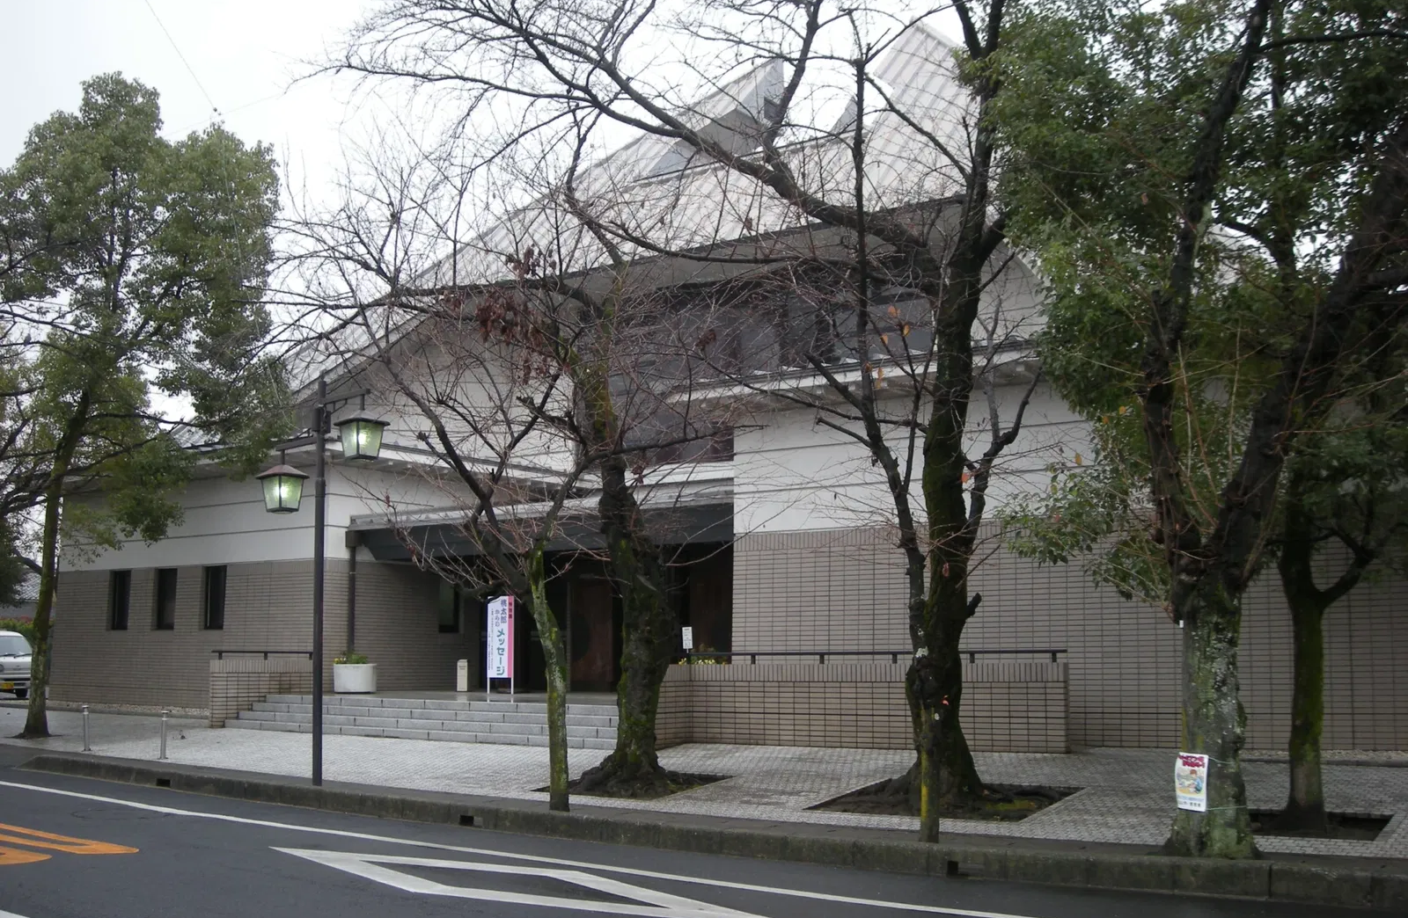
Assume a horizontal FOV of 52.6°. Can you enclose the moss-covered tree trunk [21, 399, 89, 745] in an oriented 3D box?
[{"bbox_3d":[-10.103,1.663,22.187,0.653,5.339,0.600,4,-9,-24],"label":"moss-covered tree trunk"}]

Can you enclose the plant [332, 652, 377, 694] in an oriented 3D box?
[{"bbox_3d":[-6.559,4.009,26.704,0.798,0.764,0.798,2,-8,-14],"label":"plant"}]

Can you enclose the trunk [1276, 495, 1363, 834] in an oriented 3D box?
[{"bbox_3d":[4.725,1.524,10.842,0.600,2.531,0.500,-3,-9,23],"label":"trunk"}]

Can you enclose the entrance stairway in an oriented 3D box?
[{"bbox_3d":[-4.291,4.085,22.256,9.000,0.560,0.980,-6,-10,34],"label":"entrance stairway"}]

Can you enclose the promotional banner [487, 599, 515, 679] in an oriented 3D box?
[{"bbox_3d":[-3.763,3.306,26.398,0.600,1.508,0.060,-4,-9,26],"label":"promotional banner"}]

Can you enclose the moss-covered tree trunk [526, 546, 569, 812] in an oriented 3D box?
[{"bbox_3d":[-1.429,1.999,13.049,0.359,2.374,0.300,1,-8,-6],"label":"moss-covered tree trunk"}]

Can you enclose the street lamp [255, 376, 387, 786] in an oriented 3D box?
[{"bbox_3d":[-4.130,1.252,15.174,1.900,4.350,0.450,-7,-11,41],"label":"street lamp"}]

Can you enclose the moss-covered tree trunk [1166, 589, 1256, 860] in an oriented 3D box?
[{"bbox_3d":[3.379,1.746,9.600,0.570,1.777,0.550,-3,-8,19],"label":"moss-covered tree trunk"}]

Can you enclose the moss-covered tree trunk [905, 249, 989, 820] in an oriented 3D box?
[{"bbox_3d":[2.342,0.655,13.439,0.760,5.269,0.660,-1,-8,10],"label":"moss-covered tree trunk"}]

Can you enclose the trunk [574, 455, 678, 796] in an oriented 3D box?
[{"bbox_3d":[-0.824,1.762,15.203,1.094,3.506,0.950,0,-8,-3],"label":"trunk"}]

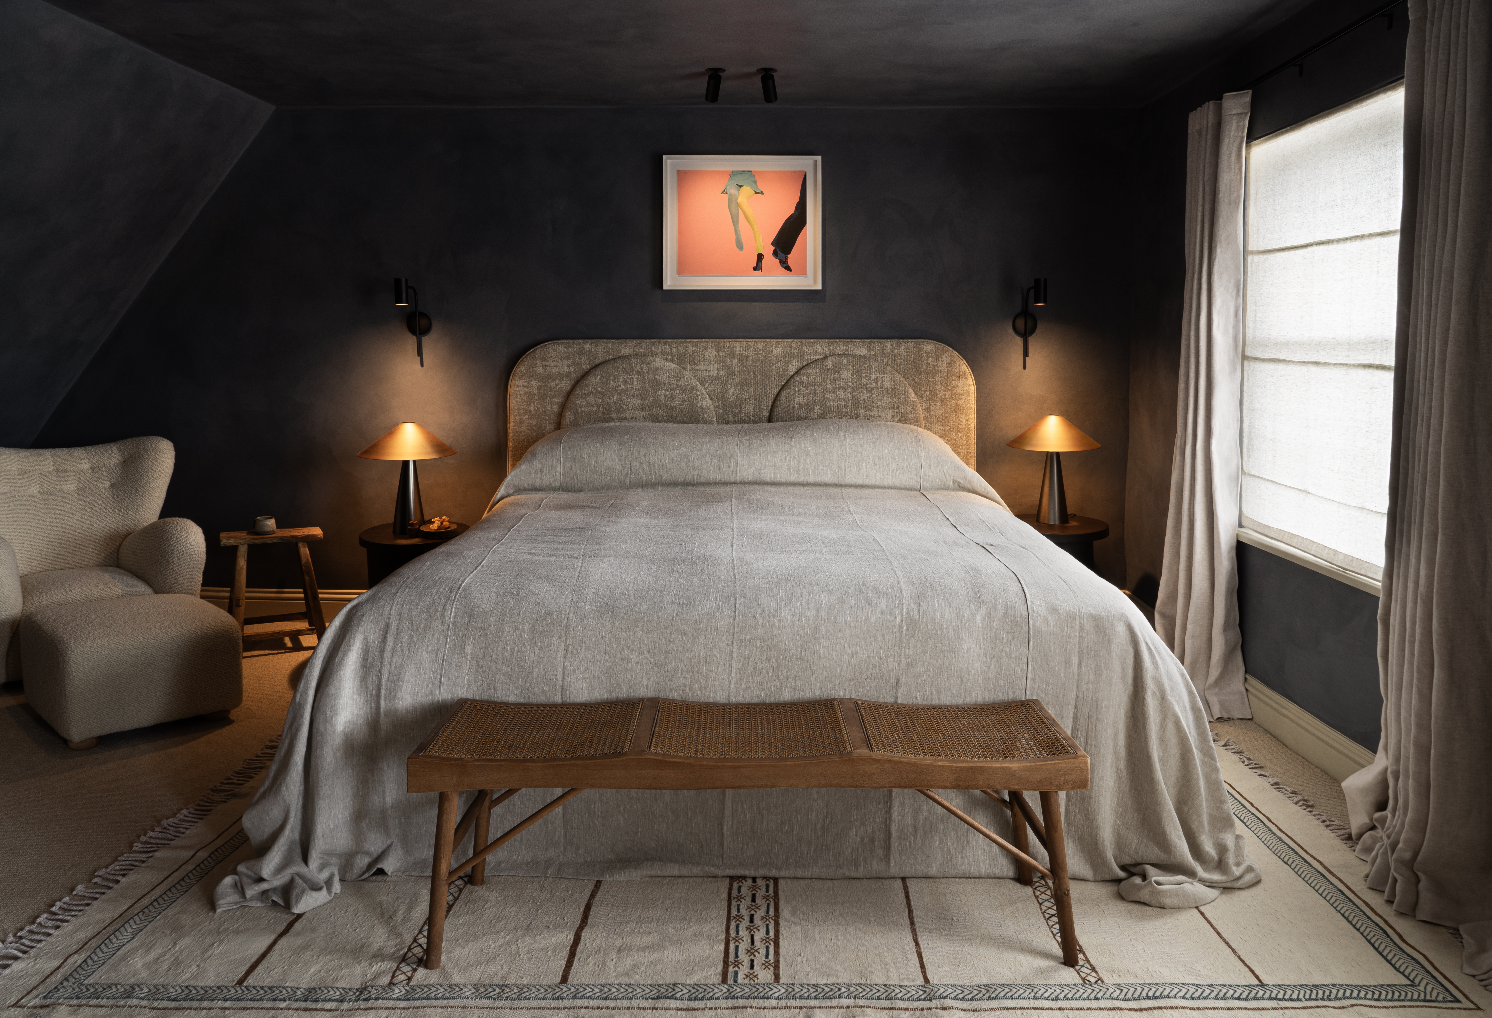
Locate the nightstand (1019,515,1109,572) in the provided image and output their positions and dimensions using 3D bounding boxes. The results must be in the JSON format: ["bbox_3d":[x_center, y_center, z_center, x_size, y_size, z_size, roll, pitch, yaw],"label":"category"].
[{"bbox_3d":[1.295,0.313,4.300,0.480,0.490,0.480,0,6,0],"label":"nightstand"}]

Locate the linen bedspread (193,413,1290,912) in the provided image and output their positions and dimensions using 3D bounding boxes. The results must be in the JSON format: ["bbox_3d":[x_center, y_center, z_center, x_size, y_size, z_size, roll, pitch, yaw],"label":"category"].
[{"bbox_3d":[-0.018,0.262,3.310,2.330,0.920,2.180,0,6,0],"label":"linen bedspread"}]

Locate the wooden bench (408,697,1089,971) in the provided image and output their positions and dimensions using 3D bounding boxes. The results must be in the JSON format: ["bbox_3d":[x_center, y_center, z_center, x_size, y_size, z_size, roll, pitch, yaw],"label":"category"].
[{"bbox_3d":[0.009,0.688,2.220,1.360,0.425,0.360,0,6,0],"label":"wooden bench"}]

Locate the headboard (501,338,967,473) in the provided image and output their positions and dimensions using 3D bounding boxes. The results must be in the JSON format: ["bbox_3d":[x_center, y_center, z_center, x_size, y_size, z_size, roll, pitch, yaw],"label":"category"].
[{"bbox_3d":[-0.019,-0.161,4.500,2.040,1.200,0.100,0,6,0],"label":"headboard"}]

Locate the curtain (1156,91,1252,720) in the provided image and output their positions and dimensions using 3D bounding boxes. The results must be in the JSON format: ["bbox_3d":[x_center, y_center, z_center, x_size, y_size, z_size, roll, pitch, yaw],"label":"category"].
[{"bbox_3d":[1.586,-0.357,3.520,0.200,2.020,0.520,0,6,0],"label":"curtain"}]

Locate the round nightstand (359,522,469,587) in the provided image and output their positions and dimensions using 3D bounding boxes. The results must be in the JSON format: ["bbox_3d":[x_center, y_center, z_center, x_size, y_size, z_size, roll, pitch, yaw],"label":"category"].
[{"bbox_3d":[-1.314,0.344,4.100,0.480,0.490,0.480,0,6,0],"label":"round nightstand"}]

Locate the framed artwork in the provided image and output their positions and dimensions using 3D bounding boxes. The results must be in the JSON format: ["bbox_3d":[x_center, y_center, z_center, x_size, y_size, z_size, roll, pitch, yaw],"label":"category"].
[{"bbox_3d":[-0.012,-1.259,4.480,0.700,0.590,0.040,0,6,0],"label":"framed artwork"}]

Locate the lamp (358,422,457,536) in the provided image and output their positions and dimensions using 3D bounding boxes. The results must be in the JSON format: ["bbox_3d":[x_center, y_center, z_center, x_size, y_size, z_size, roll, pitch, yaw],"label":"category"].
[{"bbox_3d":[-1.345,-0.123,4.050,0.400,0.445,0.400,0,6,0],"label":"lamp"}]

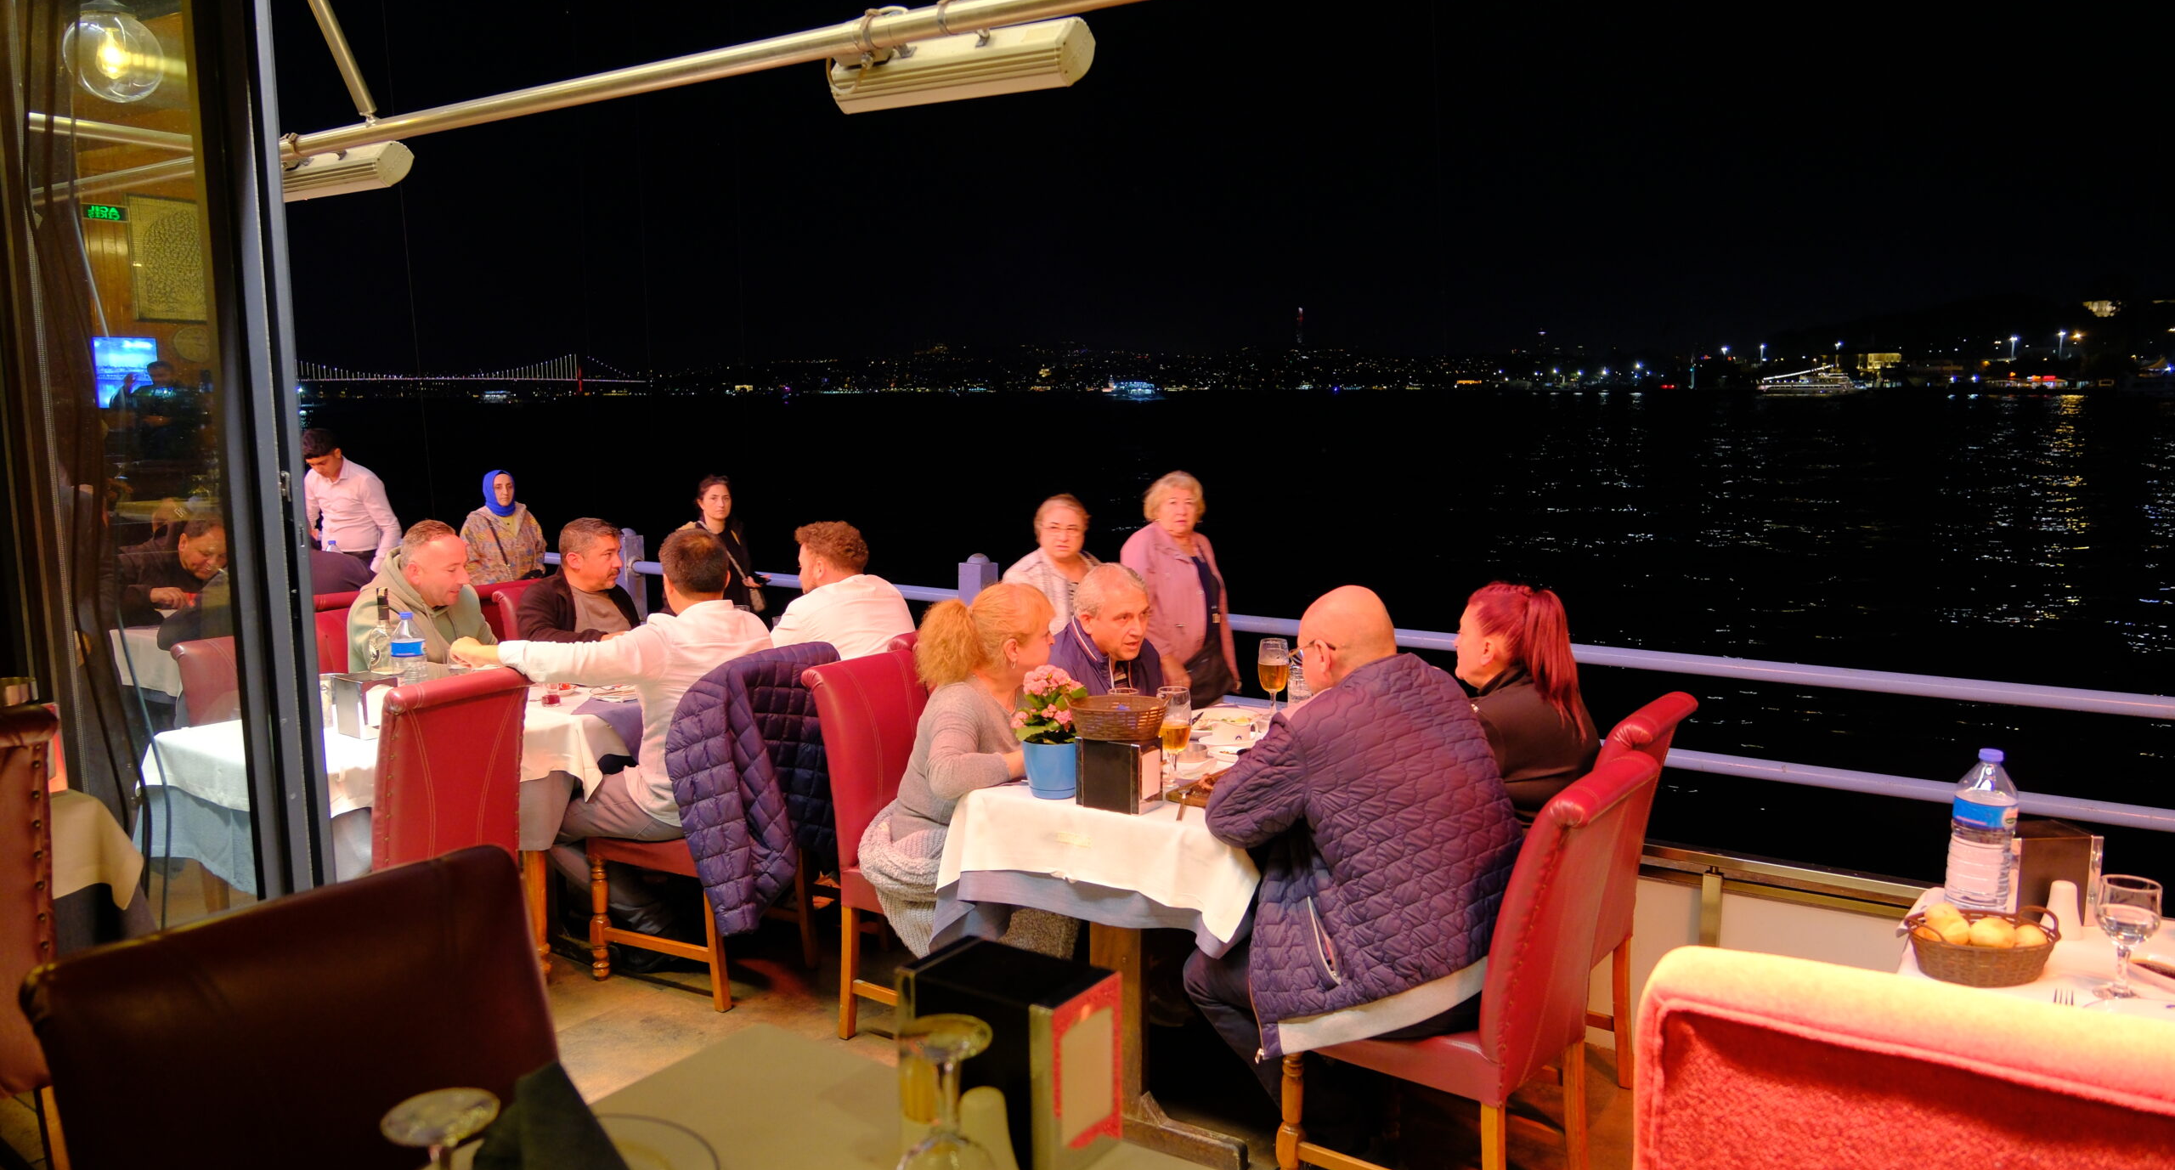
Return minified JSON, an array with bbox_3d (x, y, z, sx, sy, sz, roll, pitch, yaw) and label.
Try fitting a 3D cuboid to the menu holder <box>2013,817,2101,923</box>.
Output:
[{"bbox_3d":[1.720,0.516,2.622,0.152,0.158,0.122,1,8,8],"label":"menu holder"}]

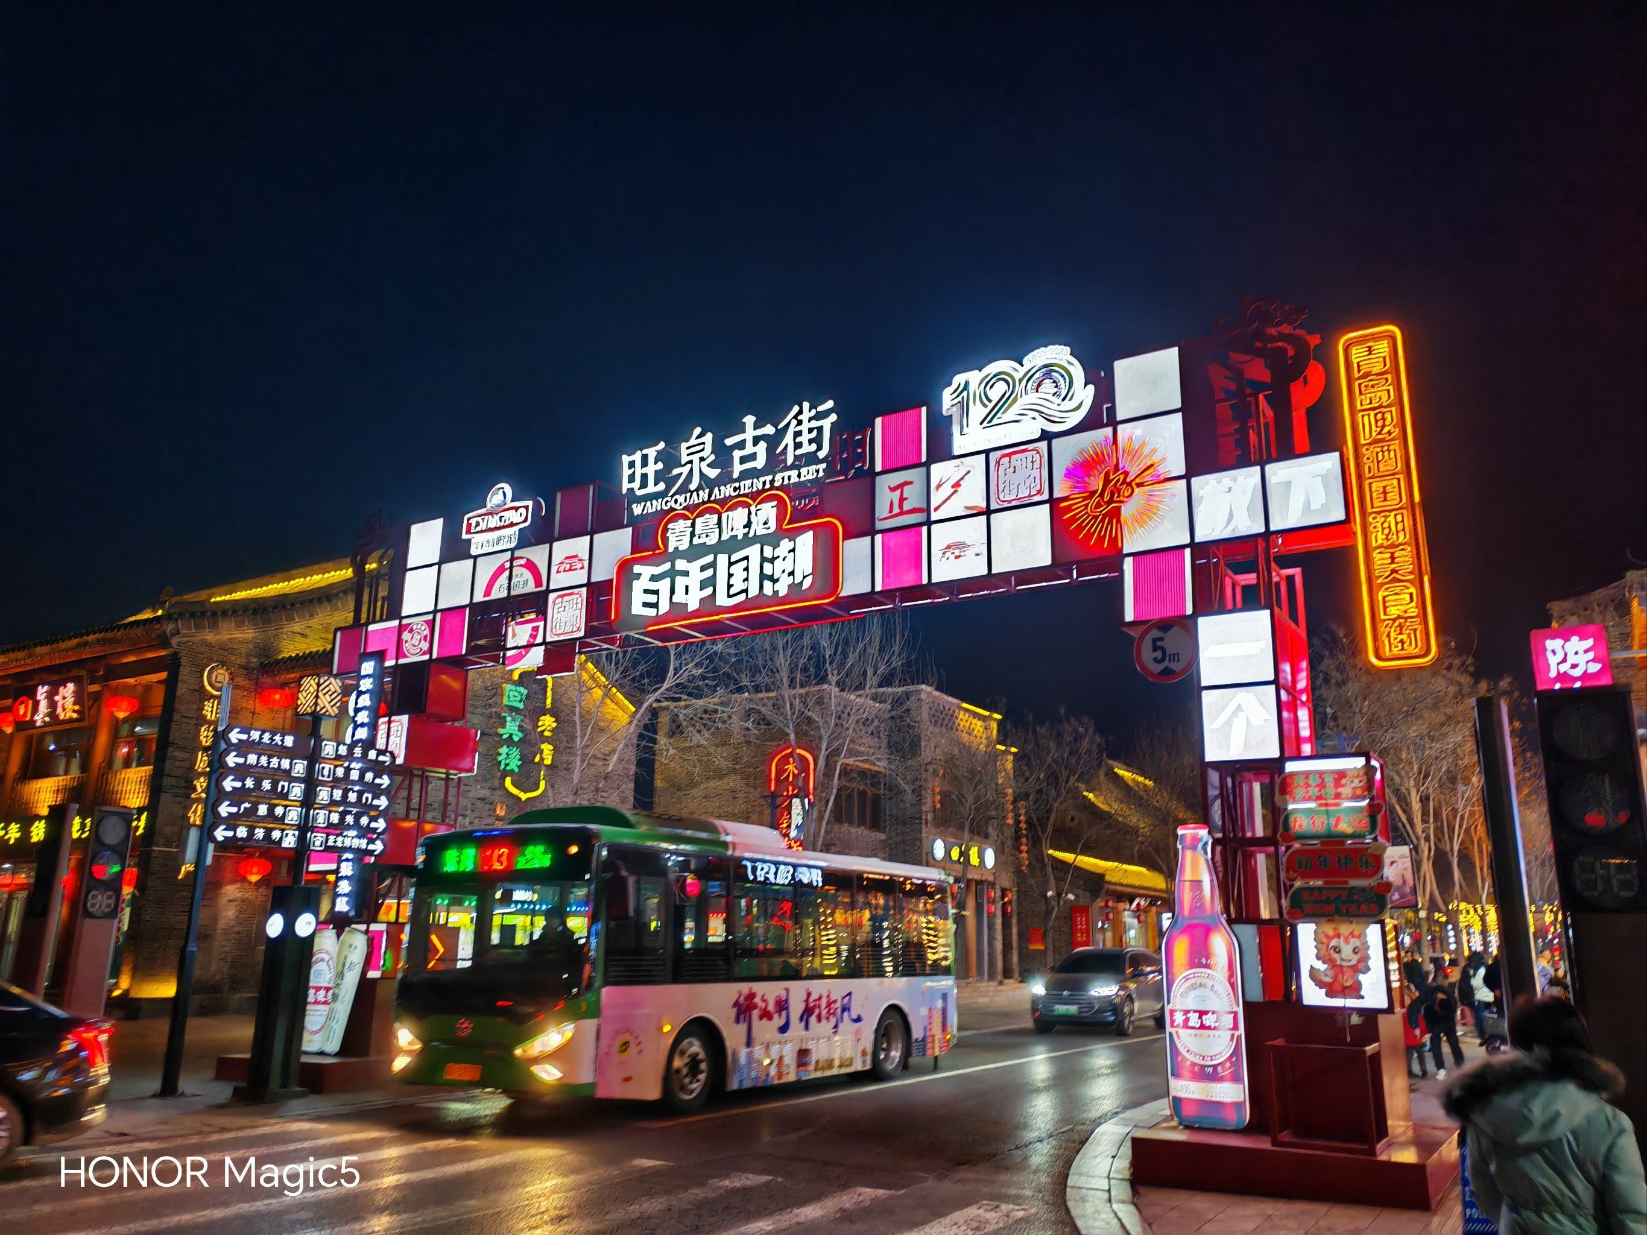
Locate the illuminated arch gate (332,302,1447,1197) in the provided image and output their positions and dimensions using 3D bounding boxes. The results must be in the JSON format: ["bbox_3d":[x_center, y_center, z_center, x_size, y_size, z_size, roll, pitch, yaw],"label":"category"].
[{"bbox_3d":[-0.893,1.225,13.704,13.755,7.677,2.100,-8,-17,31],"label":"illuminated arch gate"}]

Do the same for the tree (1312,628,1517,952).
[{"bbox_3d":[12.025,4.302,25.872,4.300,8.000,4.300,-8,-17,31],"label":"tree"}]

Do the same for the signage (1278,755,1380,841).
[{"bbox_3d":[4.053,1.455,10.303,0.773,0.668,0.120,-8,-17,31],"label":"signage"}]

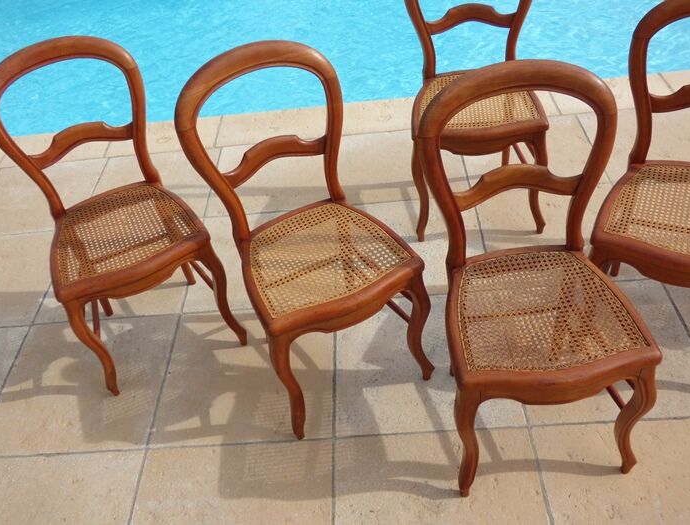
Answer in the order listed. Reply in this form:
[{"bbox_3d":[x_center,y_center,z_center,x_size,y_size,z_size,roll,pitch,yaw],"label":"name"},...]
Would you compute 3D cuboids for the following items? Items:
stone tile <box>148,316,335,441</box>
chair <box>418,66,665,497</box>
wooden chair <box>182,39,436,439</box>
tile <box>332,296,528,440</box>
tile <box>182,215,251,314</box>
[{"bbox_3d":[-0.283,0.330,1.997,0.502,0.030,0.502,-4,42,4],"label":"stone tile"},{"bbox_3d":[0.423,0.066,1.497,0.441,0.885,0.485,-8,42,0],"label":"chair"},{"bbox_3d":[-0.082,-0.051,1.702,0.441,0.885,0.485,-23,44,-16],"label":"wooden chair"},{"bbox_3d":[0.228,0.290,1.964,0.502,0.030,0.502,-4,42,4],"label":"tile"},{"bbox_3d":[-0.284,-0.012,2.377,0.502,0.030,0.502,-4,42,4],"label":"tile"}]

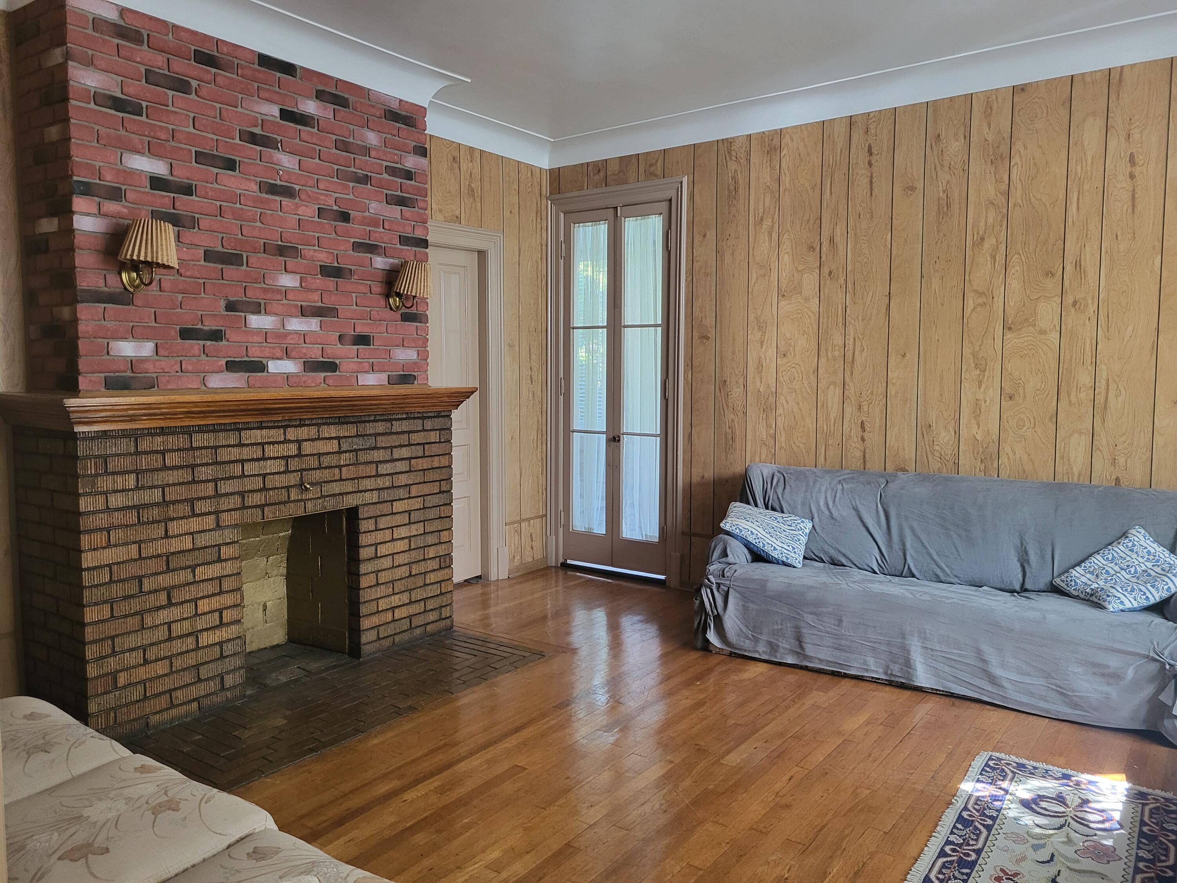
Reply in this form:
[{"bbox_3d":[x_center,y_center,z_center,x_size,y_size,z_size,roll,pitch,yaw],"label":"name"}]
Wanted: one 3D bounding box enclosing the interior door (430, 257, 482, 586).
[{"bbox_3d":[-0.954,-0.143,5.443,0.045,2.125,0.800,3,6,35],"label":"interior door"}]

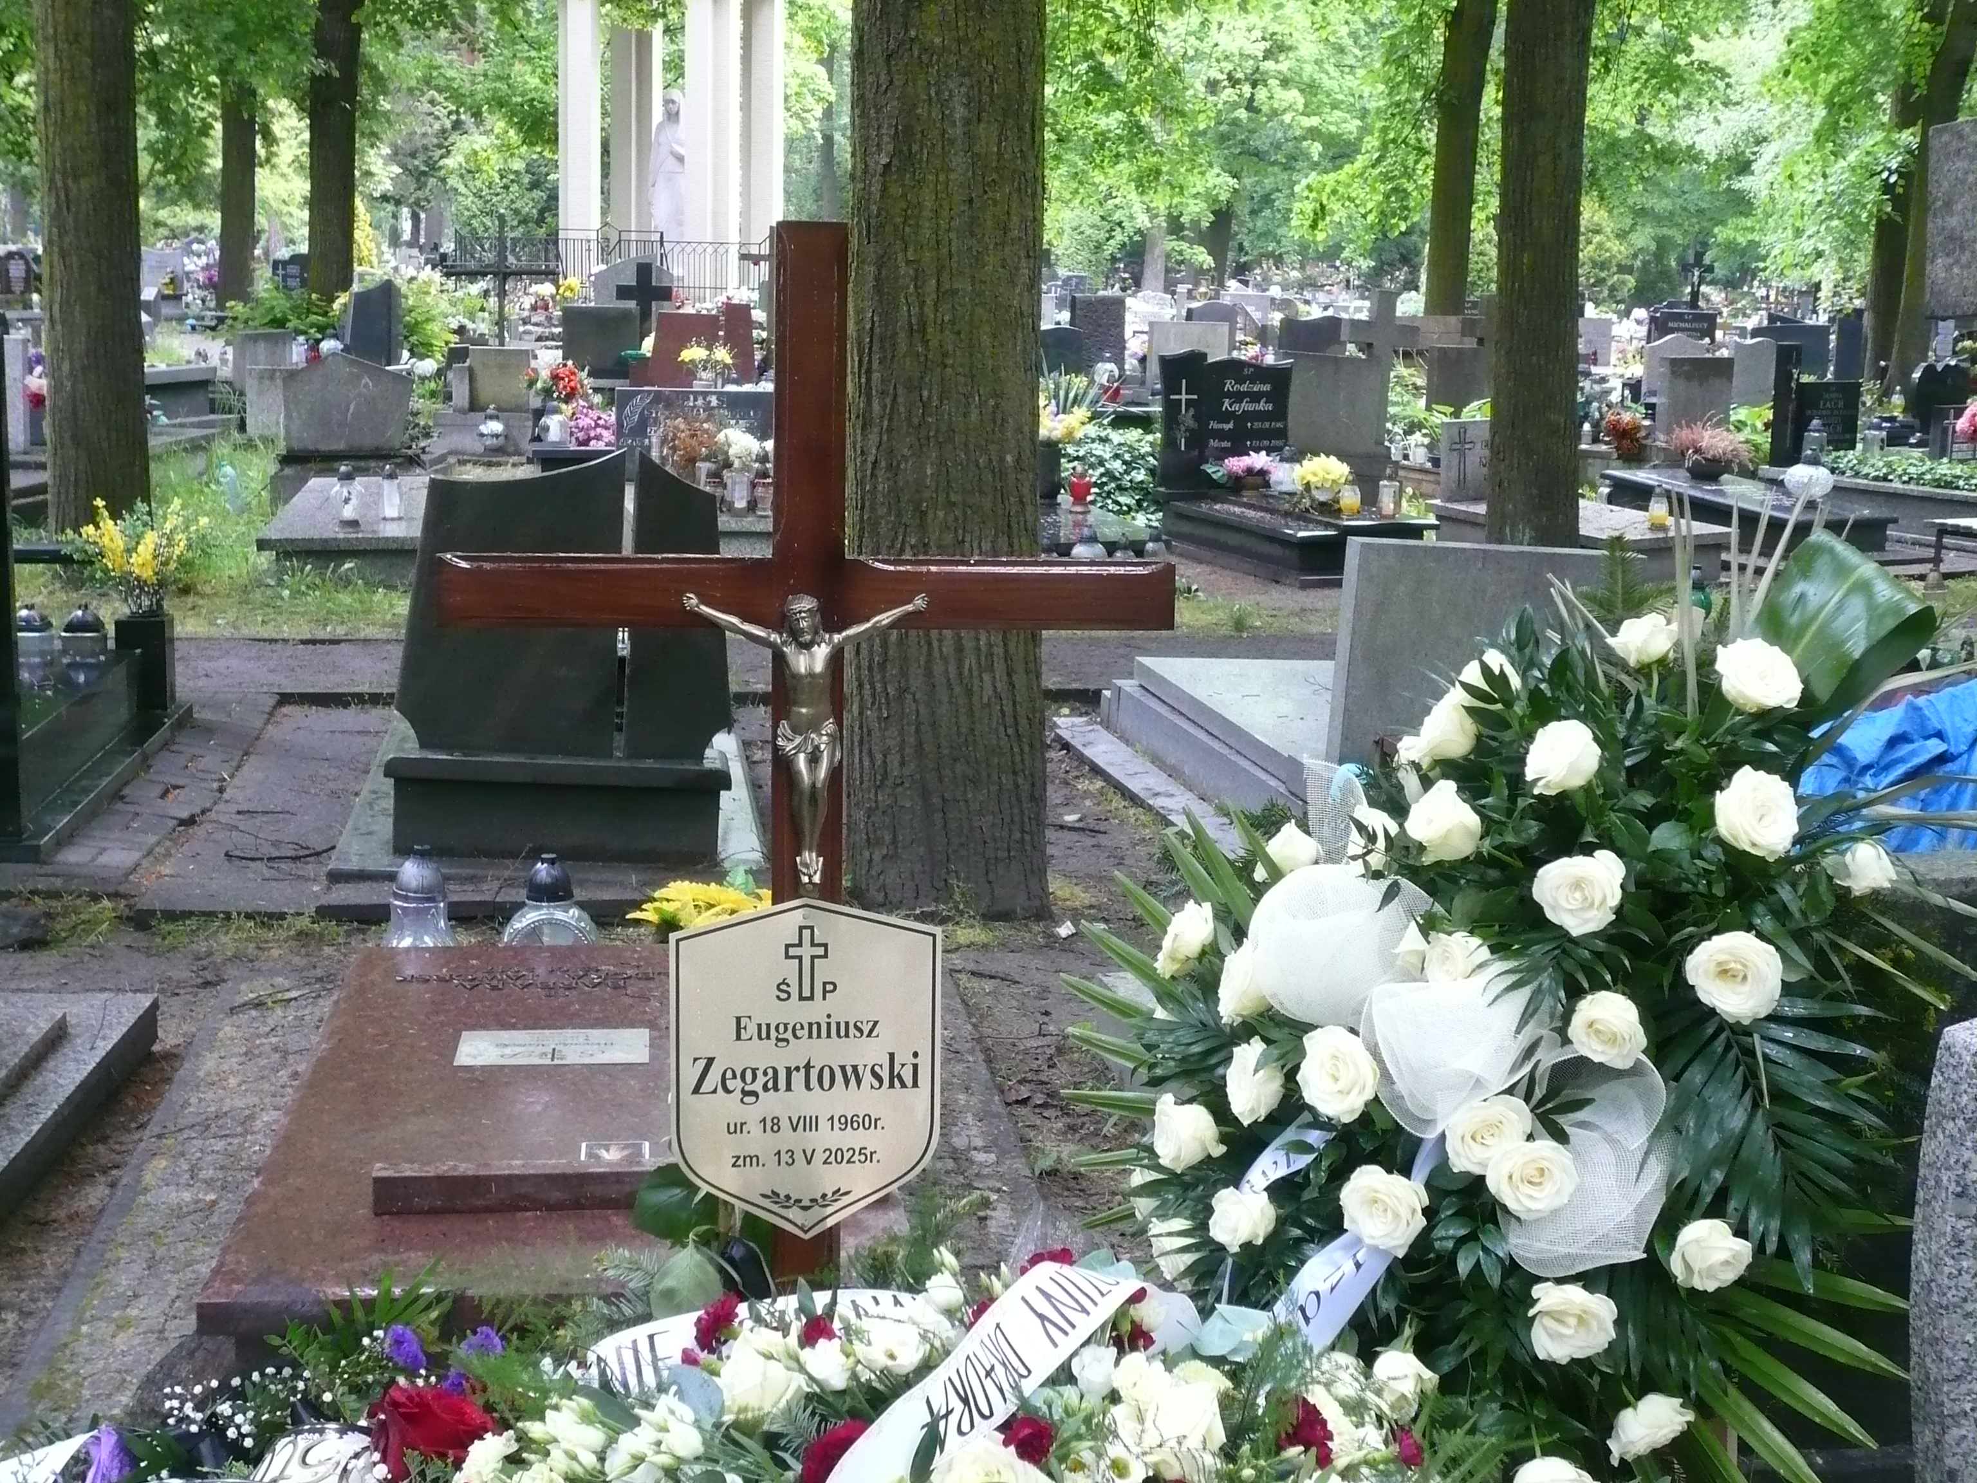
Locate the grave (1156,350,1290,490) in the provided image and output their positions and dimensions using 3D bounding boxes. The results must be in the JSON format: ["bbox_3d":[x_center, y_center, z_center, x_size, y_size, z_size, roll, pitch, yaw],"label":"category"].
[{"bbox_3d":[1.260,-1.724,14.100,0.720,0.750,0.100,-2,11,-16],"label":"grave"}]

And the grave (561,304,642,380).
[{"bbox_3d":[-3.911,-4.027,26.500,0.780,0.780,0.120,0,11,-8],"label":"grave"}]

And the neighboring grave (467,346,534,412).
[{"bbox_3d":[-3.580,-2.661,19.300,0.480,0.490,0.160,-1,11,-9],"label":"neighboring grave"}]

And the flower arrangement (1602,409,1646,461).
[{"bbox_3d":[4.306,-2.077,17.800,0.260,0.340,0.260,0,10,-5],"label":"flower arrangement"}]

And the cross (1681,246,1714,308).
[{"bbox_3d":[8.905,-5.811,33.000,0.410,0.850,0.130,-1,11,-9],"label":"cross"}]

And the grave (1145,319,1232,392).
[{"bbox_3d":[1.634,-3.099,21.300,0.620,0.620,0.180,-1,11,-9],"label":"grave"}]

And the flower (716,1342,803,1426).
[{"bbox_3d":[-0.200,0.564,2.300,0.075,0.062,0.068,1,10,0],"label":"flower"}]

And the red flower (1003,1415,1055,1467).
[{"bbox_3d":[0.033,0.580,2.180,0.044,0.036,0.039,1,10,0],"label":"red flower"}]

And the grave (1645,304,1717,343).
[{"bbox_3d":[8.985,-5.327,34.000,0.880,0.720,0.140,-1,11,-14],"label":"grave"}]

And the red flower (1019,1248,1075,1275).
[{"bbox_3d":[0.054,0.483,2.420,0.053,0.040,0.048,1,10,0],"label":"red flower"}]

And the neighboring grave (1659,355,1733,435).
[{"bbox_3d":[4.803,-2.318,17.800,0.460,0.590,0.190,-1,11,-9],"label":"neighboring grave"}]

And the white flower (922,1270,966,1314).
[{"bbox_3d":[-0.043,0.537,2.560,0.041,0.040,0.041,1,11,0],"label":"white flower"}]

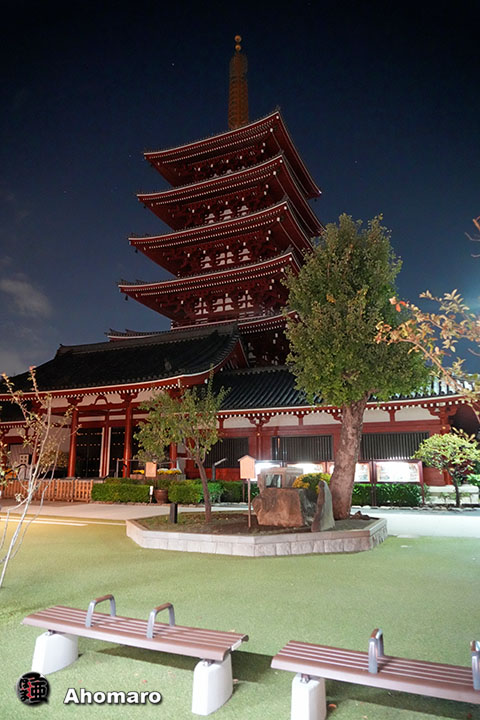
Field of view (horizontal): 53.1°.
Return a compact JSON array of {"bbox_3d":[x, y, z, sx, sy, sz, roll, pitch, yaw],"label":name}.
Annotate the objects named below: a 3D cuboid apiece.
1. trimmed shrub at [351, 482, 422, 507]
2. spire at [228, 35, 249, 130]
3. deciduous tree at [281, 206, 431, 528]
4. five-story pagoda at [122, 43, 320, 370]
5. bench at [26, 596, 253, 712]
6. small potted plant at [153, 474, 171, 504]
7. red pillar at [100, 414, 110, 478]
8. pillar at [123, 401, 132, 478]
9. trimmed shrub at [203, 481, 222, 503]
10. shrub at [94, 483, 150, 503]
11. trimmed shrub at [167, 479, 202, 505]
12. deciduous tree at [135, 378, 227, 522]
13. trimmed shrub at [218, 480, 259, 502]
[{"bbox_3d":[5.494,5.093,18.332,2.850,0.850,0.900,-4,-13,19],"label":"trimmed shrub"},{"bbox_3d":[-0.173,-33.214,57.779,2.400,14.241,2.400,0,-12,0],"label":"spire"},{"bbox_3d":[3.121,0.045,12.987,3.750,8.135,3.600,-5,-13,23],"label":"deciduous tree"},{"bbox_3d":[-0.091,-15.135,54.246,19.200,50.800,19.200,-6,-13,24],"label":"five-story pagoda"},{"bbox_3d":[-0.895,2.266,3.872,1.924,0.580,0.399,-5,-13,23],"label":"bench"},{"bbox_3d":[-3.341,5.533,20.544,0.720,1.146,0.720,0,-12,0],"label":"small potted plant"},{"bbox_3d":[-8.710,5.573,31.260,0.360,4.105,0.360,-5,-13,23],"label":"red pillar"},{"bbox_3d":[-6.058,4.243,25.891,0.370,4.130,0.370,-6,-13,24],"label":"pillar"},{"bbox_3d":[-1.215,5.834,21.203,0.850,0.821,0.800,-3,-12,12],"label":"trimmed shrub"},{"bbox_3d":[-5.185,5.939,21.588,2.689,0.790,0.800,-3,-12,13],"label":"shrub"},{"bbox_3d":[-2.130,5.301,19.215,1.250,0.840,0.800,-4,-13,20],"label":"trimmed shrub"},{"bbox_3d":[-1.397,2.091,11.366,2.150,3.360,1.950,0,-12,0],"label":"deciduous tree"},{"bbox_3d":[0.005,5.390,19.686,1.700,0.860,0.850,-4,-13,20],"label":"trimmed shrub"}]

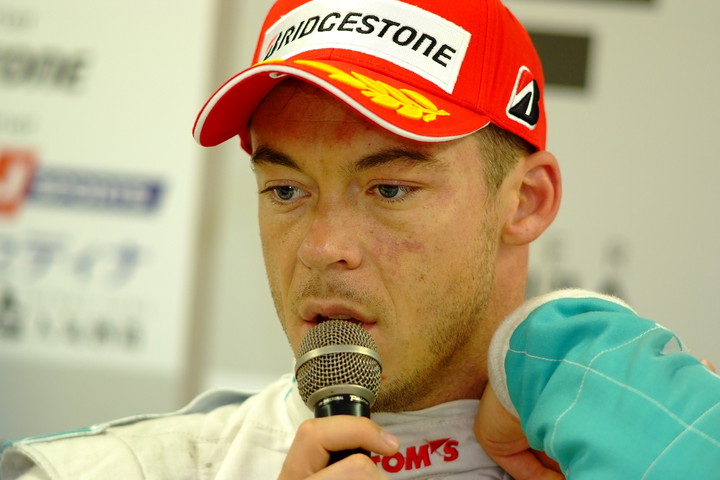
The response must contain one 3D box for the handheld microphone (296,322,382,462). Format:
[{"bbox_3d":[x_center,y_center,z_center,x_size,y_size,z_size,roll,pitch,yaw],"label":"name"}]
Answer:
[{"bbox_3d":[-0.009,0.131,3.070,0.050,0.185,0.050,-3,-26,-1],"label":"handheld microphone"}]

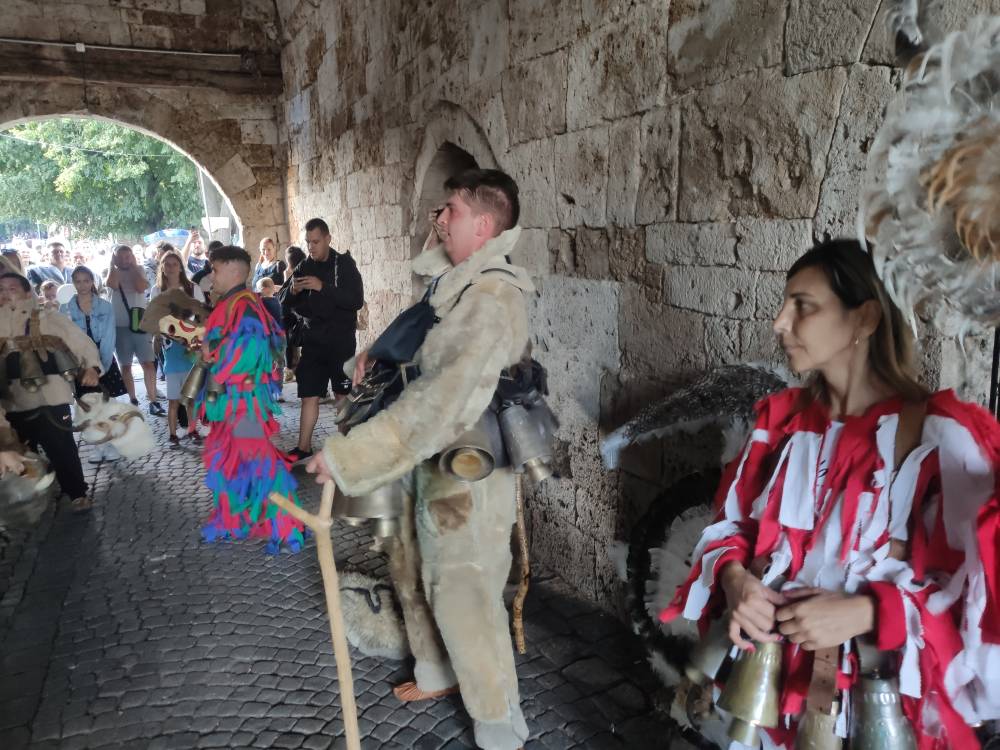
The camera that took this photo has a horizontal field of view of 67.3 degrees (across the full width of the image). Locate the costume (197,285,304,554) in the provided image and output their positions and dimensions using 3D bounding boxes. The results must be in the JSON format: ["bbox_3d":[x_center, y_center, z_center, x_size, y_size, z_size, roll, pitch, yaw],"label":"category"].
[{"bbox_3d":[-1.360,0.114,4.136,0.560,1.650,0.580,-2,10,-12],"label":"costume"}]

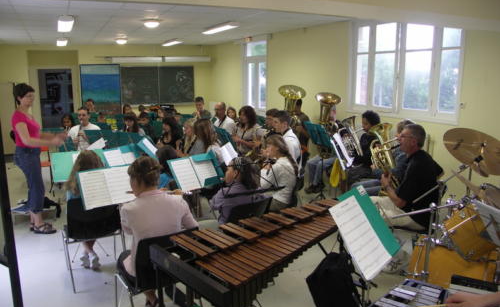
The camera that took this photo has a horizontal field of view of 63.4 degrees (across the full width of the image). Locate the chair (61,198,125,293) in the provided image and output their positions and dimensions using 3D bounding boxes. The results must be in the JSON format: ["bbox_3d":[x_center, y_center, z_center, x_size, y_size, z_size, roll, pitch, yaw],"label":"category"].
[{"bbox_3d":[-1.329,0.688,3.428,0.470,0.790,0.520,-7,12,-29],"label":"chair"}]

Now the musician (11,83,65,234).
[{"bbox_3d":[-2.339,0.064,4.464,0.620,1.680,0.480,-4,11,-17],"label":"musician"}]

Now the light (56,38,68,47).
[{"bbox_3d":[-3.806,-2.261,8.187,0.200,0.090,1.270,-6,12,-25],"label":"light"}]

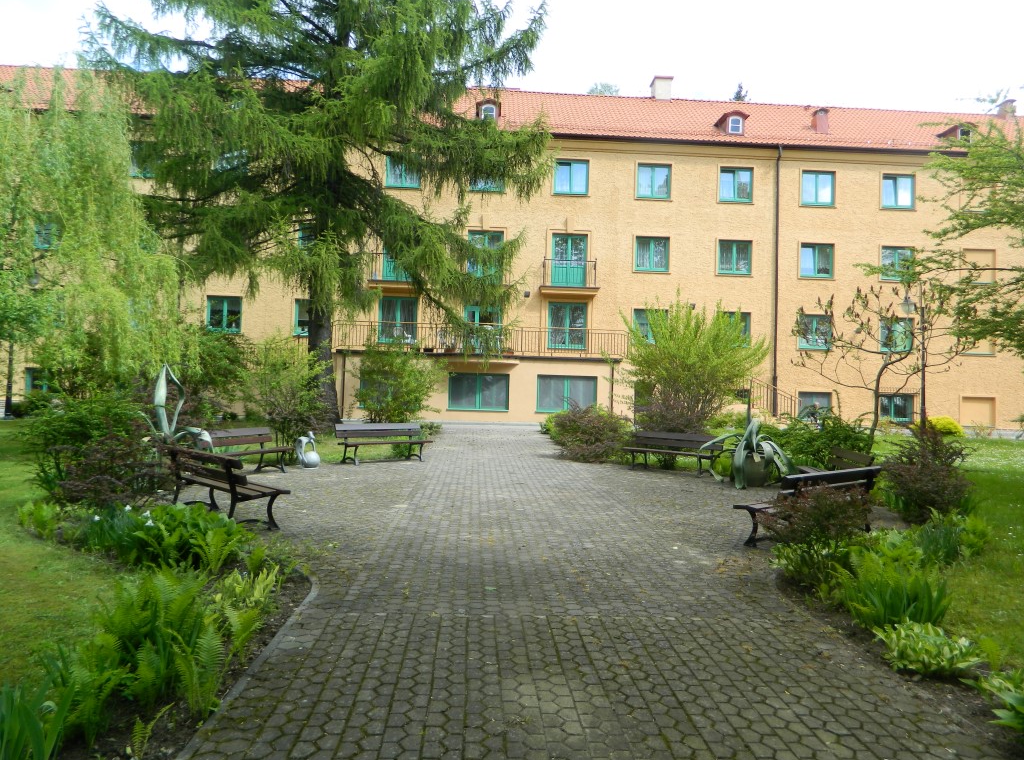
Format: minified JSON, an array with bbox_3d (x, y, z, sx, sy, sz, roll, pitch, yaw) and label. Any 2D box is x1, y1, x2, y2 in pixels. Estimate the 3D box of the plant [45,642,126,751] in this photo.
[{"bbox_3d":[-1.898,1.376,3.302,0.330,0.420,0.340,2,-1,-30],"label":"plant"}]

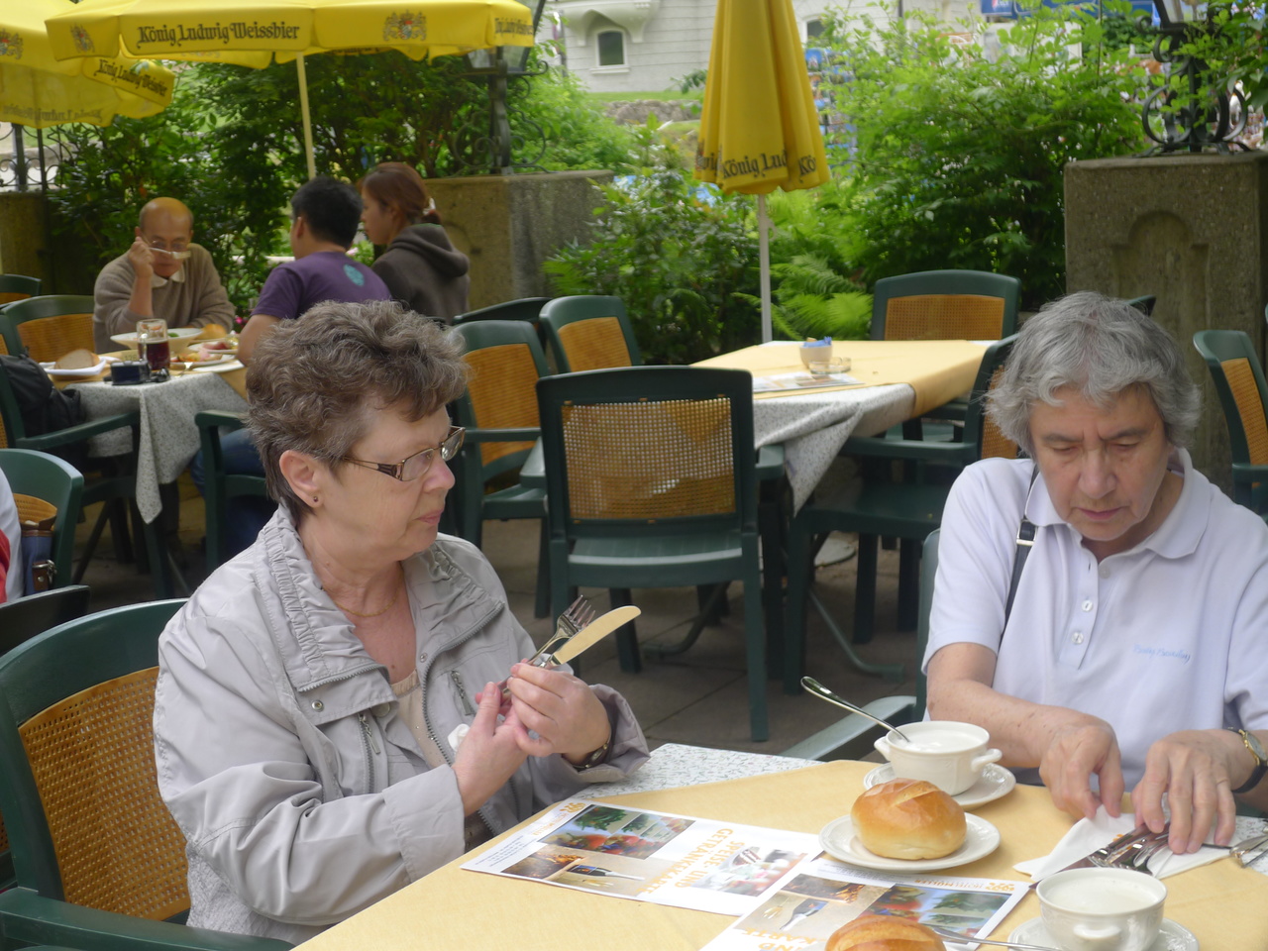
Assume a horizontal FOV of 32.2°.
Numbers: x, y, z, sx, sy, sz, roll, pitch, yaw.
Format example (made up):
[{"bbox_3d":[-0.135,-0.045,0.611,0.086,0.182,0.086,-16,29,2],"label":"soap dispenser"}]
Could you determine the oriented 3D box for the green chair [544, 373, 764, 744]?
[{"bbox_3d":[0.090,0.135,5.041,0.580,0.860,0.580,-3,11,6],"label":"green chair"}]

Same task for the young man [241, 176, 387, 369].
[{"bbox_3d":[-1.022,-0.191,6.181,0.740,1.270,0.520,2,11,25],"label":"young man"}]

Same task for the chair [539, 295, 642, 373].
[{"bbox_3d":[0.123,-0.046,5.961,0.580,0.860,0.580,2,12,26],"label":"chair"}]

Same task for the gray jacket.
[{"bbox_3d":[-0.230,0.323,2.403,0.460,0.580,0.490,5,14,39],"label":"gray jacket"}]

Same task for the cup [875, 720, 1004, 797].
[{"bbox_3d":[0.314,0.296,2.261,0.142,0.056,0.107,1,12,24],"label":"cup"}]

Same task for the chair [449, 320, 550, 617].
[{"bbox_3d":[-0.139,0.028,5.906,0.570,0.862,0.585,3,11,27],"label":"chair"}]

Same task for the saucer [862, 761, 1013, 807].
[{"bbox_3d":[0.316,0.325,2.267,0.156,0.022,0.156,-4,11,1],"label":"saucer"}]

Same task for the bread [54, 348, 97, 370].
[{"bbox_3d":[-1.568,-0.332,6.172,0.115,0.063,0.090,-2,10,0],"label":"bread"}]

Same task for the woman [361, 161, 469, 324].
[{"bbox_3d":[-0.913,-0.284,6.730,0.720,1.260,0.480,2,11,25],"label":"woman"}]

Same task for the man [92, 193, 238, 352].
[{"bbox_3d":[-1.338,-0.236,6.559,0.480,1.188,0.750,-5,11,-6],"label":"man"}]

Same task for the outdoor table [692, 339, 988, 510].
[{"bbox_3d":[0.465,0.112,5.324,0.694,0.750,0.897,2,12,25],"label":"outdoor table"}]

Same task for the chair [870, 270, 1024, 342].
[{"bbox_3d":[0.887,-0.151,6.706,0.585,0.862,0.570,2,11,25],"label":"chair"}]

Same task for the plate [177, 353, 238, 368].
[{"bbox_3d":[-1.222,-0.315,6.048,0.250,0.030,0.250,-4,11,0],"label":"plate"}]

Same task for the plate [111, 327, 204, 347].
[{"bbox_3d":[-1.462,-0.407,6.728,0.280,0.060,0.280,-2,10,0],"label":"plate"}]

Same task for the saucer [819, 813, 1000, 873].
[{"bbox_3d":[0.256,0.346,2.035,0.167,0.020,0.167,-2,10,0],"label":"saucer"}]

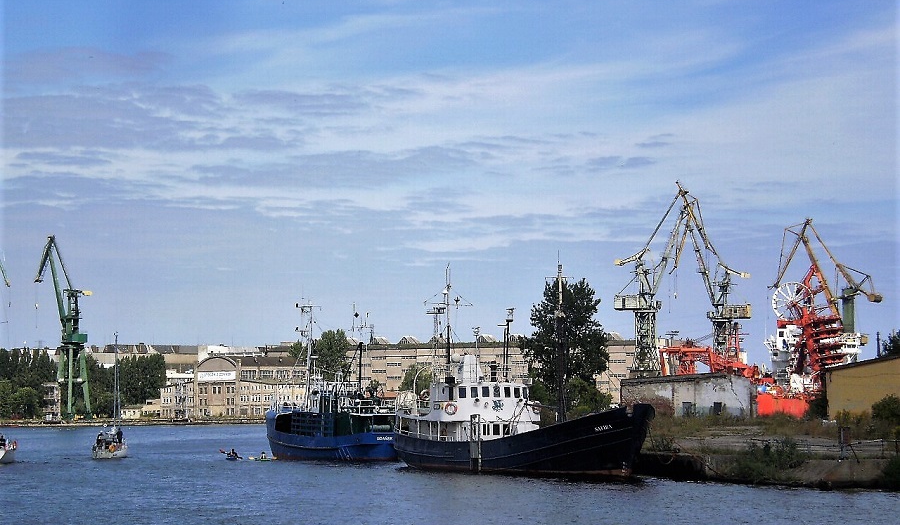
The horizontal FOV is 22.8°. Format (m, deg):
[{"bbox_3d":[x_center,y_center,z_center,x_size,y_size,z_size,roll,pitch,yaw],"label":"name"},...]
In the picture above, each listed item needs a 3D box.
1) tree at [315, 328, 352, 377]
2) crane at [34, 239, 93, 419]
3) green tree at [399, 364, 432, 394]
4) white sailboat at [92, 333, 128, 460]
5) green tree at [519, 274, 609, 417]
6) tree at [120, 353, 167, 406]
[{"bbox_3d":[-38.360,36.400,730.000,11.800,29.000,11.800,0,-4,0],"label":"tree"},{"bbox_3d":[-114.080,19.260,660.000,18.500,54.500,9.500,-3,-5,32],"label":"crane"},{"bbox_3d":[-7.410,27.690,480.000,7.300,12.000,7.300,0,-4,0],"label":"green tree"},{"bbox_3d":[-30.060,11.840,198.000,3.000,11.100,9.400,0,-4,1],"label":"white sailboat"},{"bbox_3d":[12.940,10.090,255.000,10.300,17.200,10.300,0,-4,0],"label":"green tree"},{"bbox_3d":[-95.950,38.660,700.000,14.200,20.300,13.000,0,-4,0],"label":"tree"}]

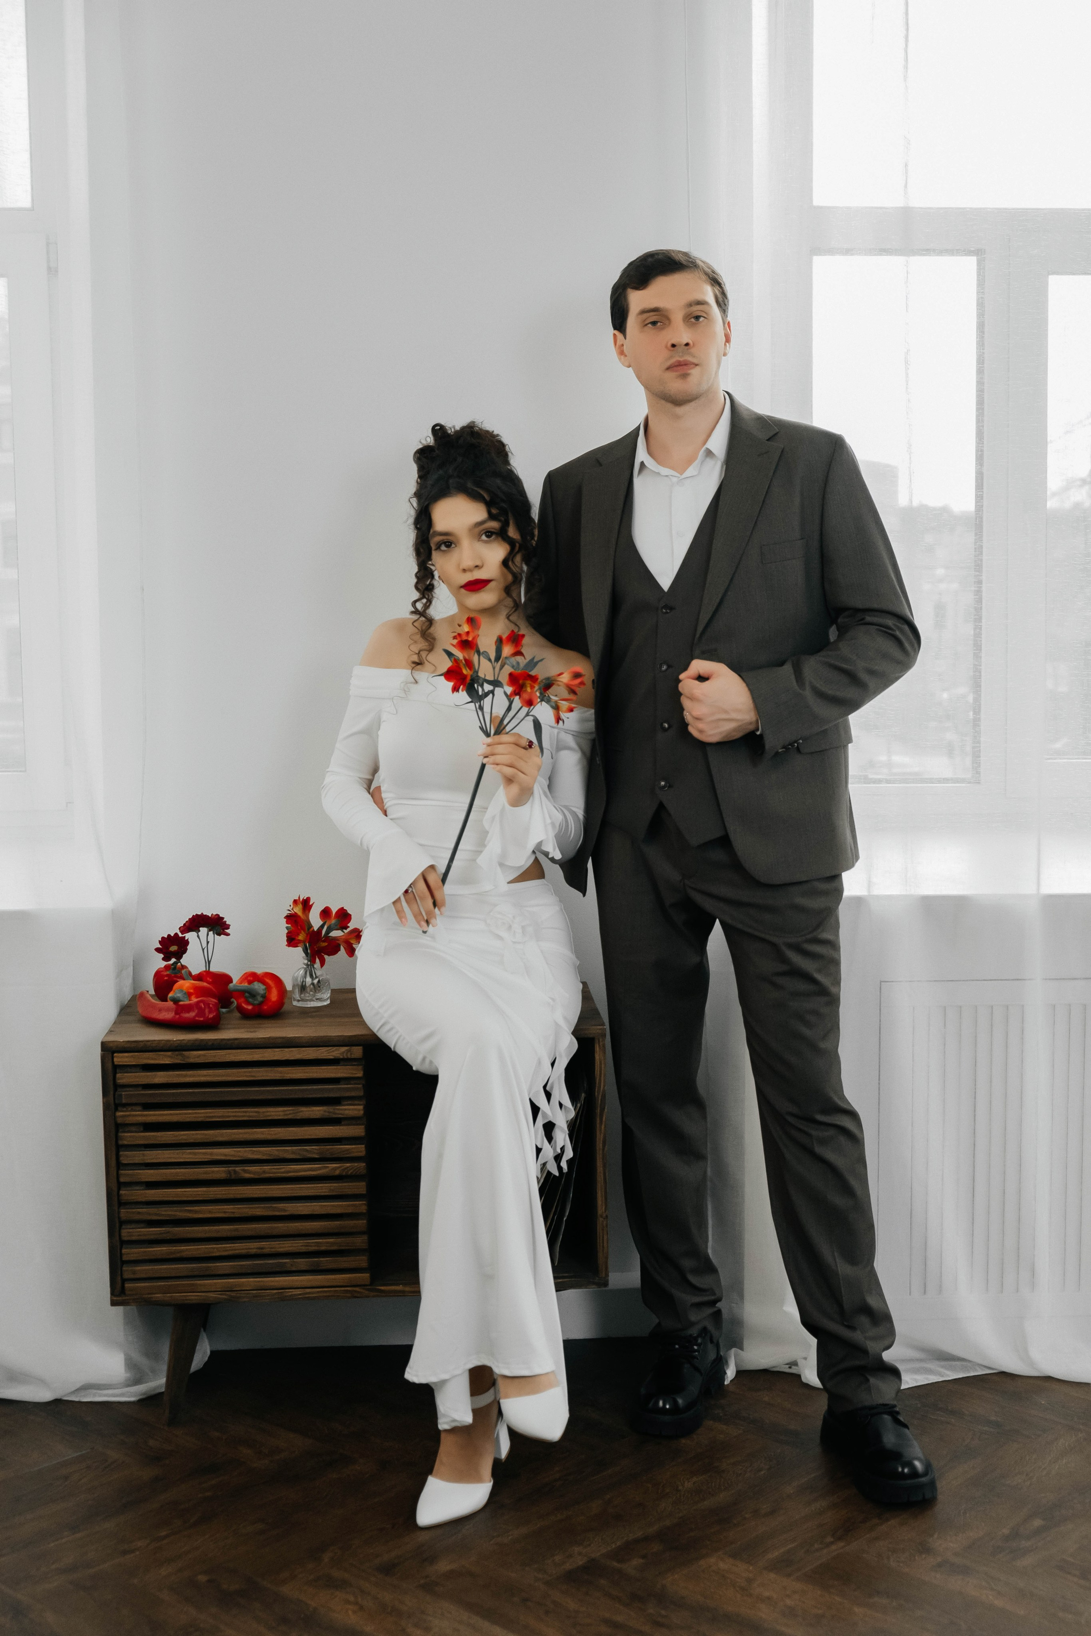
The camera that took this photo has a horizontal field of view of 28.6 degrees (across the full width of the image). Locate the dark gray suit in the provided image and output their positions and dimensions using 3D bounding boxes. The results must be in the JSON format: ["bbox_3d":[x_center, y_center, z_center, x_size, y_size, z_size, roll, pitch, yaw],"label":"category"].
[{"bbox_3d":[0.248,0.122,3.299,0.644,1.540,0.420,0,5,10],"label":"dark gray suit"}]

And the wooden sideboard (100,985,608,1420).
[{"bbox_3d":[-0.307,0.631,3.569,0.783,0.625,0.430,-1,5,-4],"label":"wooden sideboard"}]

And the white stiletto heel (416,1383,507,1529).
[{"bbox_3d":[-0.119,0.910,3.097,0.085,0.140,0.250,1,5,21],"label":"white stiletto heel"}]

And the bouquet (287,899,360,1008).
[{"bbox_3d":[-0.378,0.223,3.637,0.130,0.180,0.110,-1,5,-4],"label":"bouquet"}]

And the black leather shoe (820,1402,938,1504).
[{"bbox_3d":[0.497,0.906,3.195,0.112,0.120,0.300,-2,5,-13],"label":"black leather shoe"}]

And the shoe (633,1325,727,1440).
[{"bbox_3d":[0.230,0.887,3.459,0.112,0.120,0.300,1,5,18],"label":"shoe"}]

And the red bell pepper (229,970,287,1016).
[{"bbox_3d":[-0.473,0.284,3.554,0.080,0.072,0.085,0,5,8],"label":"red bell pepper"}]

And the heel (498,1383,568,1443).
[{"bbox_3d":[-0.027,0.765,3.038,0.085,0.135,0.240,-3,23,-24],"label":"heel"}]

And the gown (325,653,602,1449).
[{"bbox_3d":[-0.123,0.317,3.245,0.430,1.100,0.560,-1,5,-4],"label":"gown"}]

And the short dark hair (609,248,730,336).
[{"bbox_3d":[0.189,-0.778,3.252,0.174,0.165,0.200,-2,-1,-12],"label":"short dark hair"}]

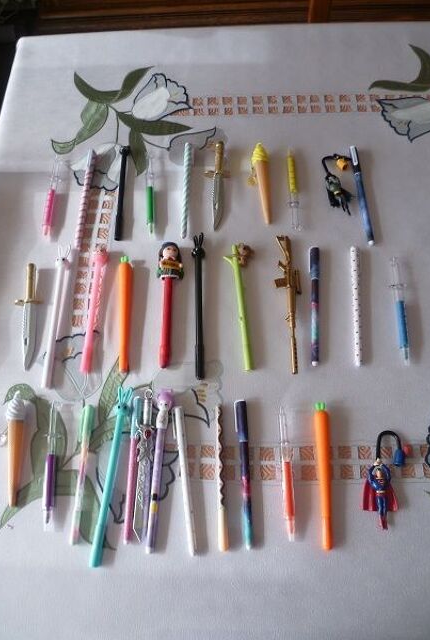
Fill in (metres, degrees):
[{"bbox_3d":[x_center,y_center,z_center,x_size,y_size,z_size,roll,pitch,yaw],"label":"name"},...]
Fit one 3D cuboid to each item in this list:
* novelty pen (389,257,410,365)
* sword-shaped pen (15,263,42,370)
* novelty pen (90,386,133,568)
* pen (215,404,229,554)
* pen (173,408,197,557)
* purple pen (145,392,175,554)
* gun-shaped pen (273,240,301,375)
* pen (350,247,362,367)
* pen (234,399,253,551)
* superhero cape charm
[{"bbox_3d":[0.228,-0.013,0.636,0.021,0.013,0.144,0,68,4],"label":"novelty pen"},{"bbox_3d":[-0.216,-0.006,0.605,0.030,0.012,0.136,-6,67,-1],"label":"sword-shaped pen"},{"bbox_3d":[-0.106,0.155,0.530,0.018,0.015,0.176,4,67,4],"label":"novelty pen"},{"bbox_3d":[0.008,0.158,0.528,0.011,0.011,0.143,-3,67,1],"label":"pen"},{"bbox_3d":[-0.032,0.177,0.580,0.013,0.011,0.161,-8,68,1],"label":"pen"},{"bbox_3d":[-0.057,0.149,0.524,0.015,0.015,0.160,2,68,4],"label":"purple pen"},{"bbox_3d":[0.087,-0.021,0.602,0.029,0.010,0.175,-1,67,2],"label":"gun-shaped pen"},{"bbox_3d":[0.163,-0.018,0.598,0.009,0.009,0.152,3,67,3],"label":"pen"},{"bbox_3d":[0.033,0.169,0.578,0.013,0.011,0.162,-4,68,3],"label":"pen"},{"bbox_3d":[0.185,0.172,0.561,0.051,0.020,0.103,5,68,6],"label":"superhero cape charm"}]

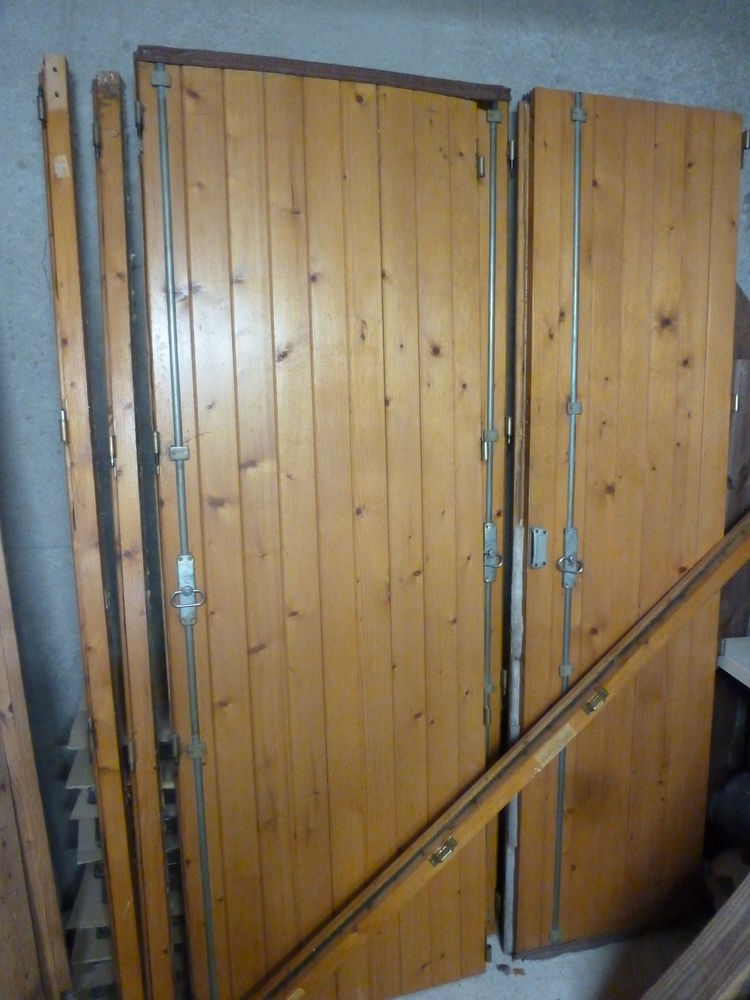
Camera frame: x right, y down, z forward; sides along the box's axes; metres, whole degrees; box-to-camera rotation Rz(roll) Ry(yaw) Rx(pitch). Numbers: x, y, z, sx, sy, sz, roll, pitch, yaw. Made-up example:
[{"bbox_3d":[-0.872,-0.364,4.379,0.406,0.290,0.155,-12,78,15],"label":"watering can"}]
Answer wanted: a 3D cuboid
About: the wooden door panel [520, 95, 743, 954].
[{"bbox_3d":[0.592,0.102,1.667,0.517,2.000,0.040,-1,6,-13],"label":"wooden door panel"}]

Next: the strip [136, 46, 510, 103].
[{"bbox_3d":[-0.079,-0.848,1.396,0.759,0.035,0.035,-3,6,-17],"label":"strip"}]

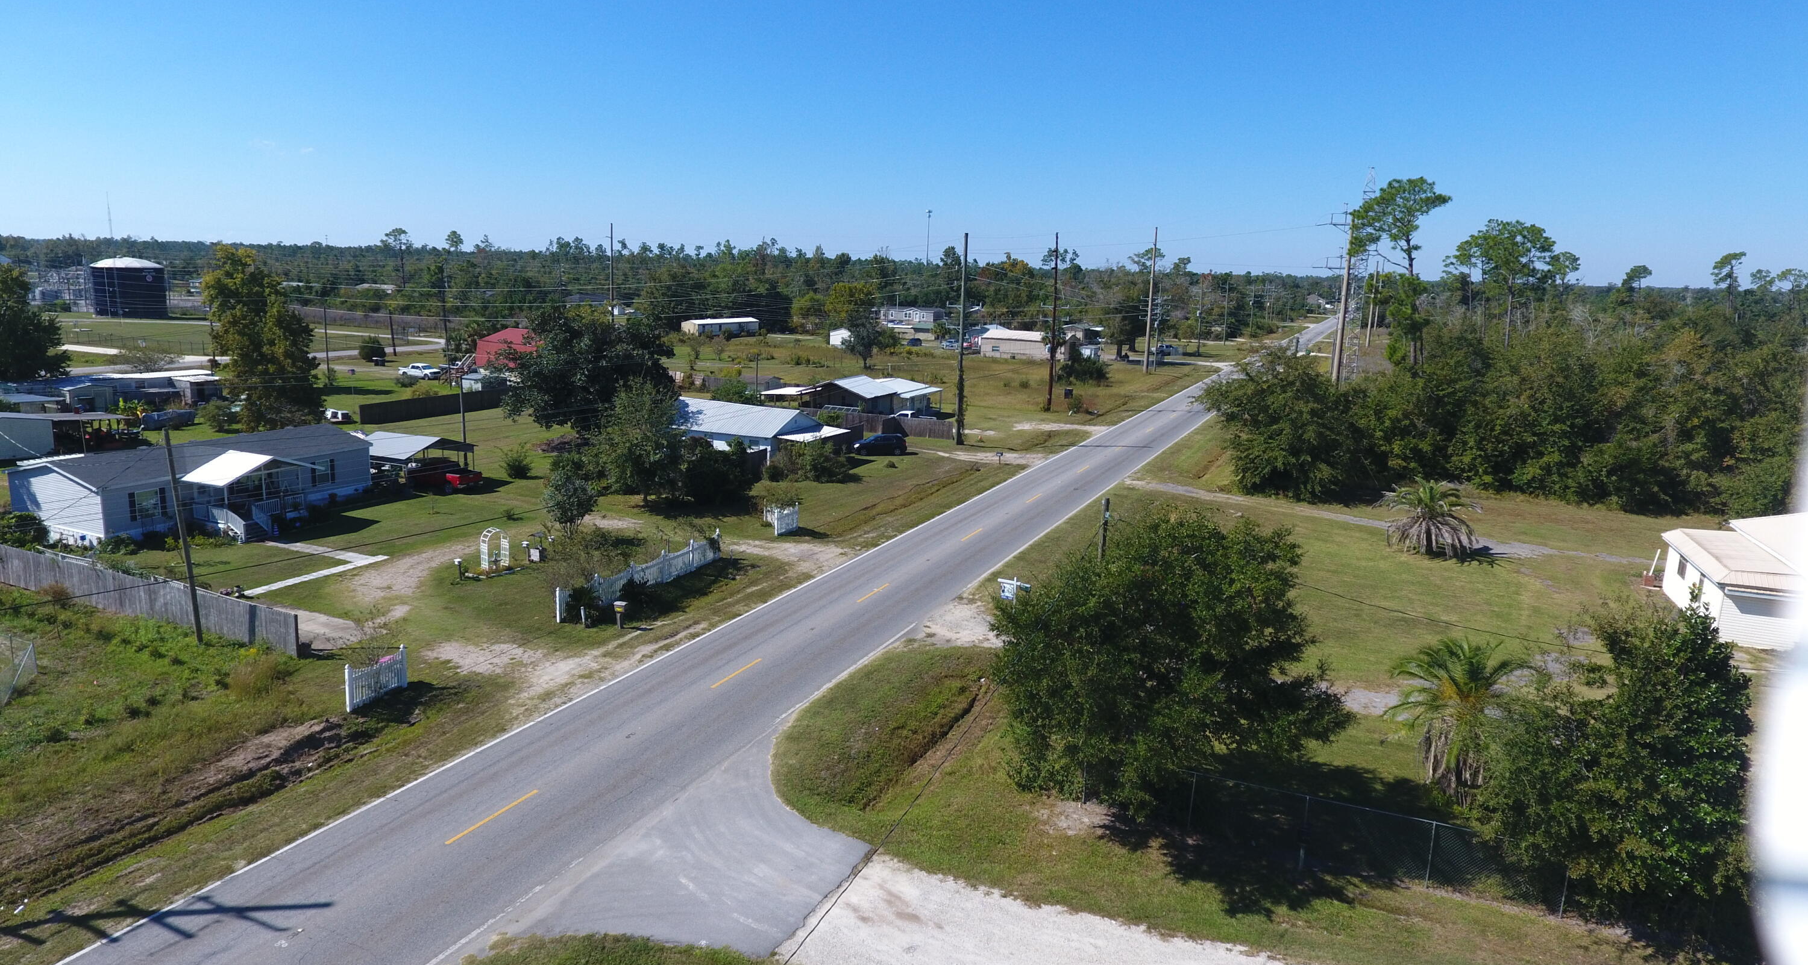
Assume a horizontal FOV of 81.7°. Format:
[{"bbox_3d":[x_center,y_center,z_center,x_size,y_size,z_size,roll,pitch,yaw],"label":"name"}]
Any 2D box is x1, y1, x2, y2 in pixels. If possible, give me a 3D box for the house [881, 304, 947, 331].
[{"bbox_3d":[2.930,-45.769,286.901,15.800,4.300,8.200,7,13,25],"label":"house"}]

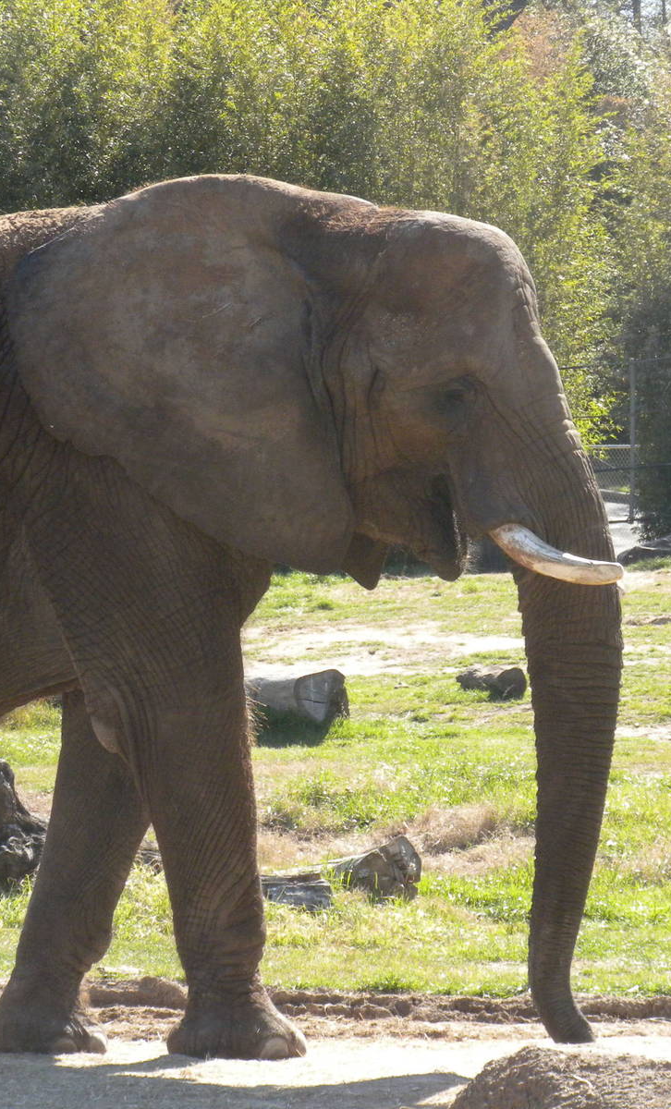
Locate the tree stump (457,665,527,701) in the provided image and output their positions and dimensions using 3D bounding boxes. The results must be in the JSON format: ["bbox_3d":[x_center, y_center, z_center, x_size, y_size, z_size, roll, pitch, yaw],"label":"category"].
[{"bbox_3d":[1.016,0.836,33.000,0.460,0.210,0.360,0,1,0],"label":"tree stump"}]

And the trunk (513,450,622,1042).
[{"bbox_3d":[0.687,0.564,15.000,0.330,1.740,0.320,0,1,6],"label":"trunk"}]

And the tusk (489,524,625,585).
[{"bbox_3d":[0.643,0.000,14.770,0.400,0.180,0.140,0,1,11],"label":"tusk"}]

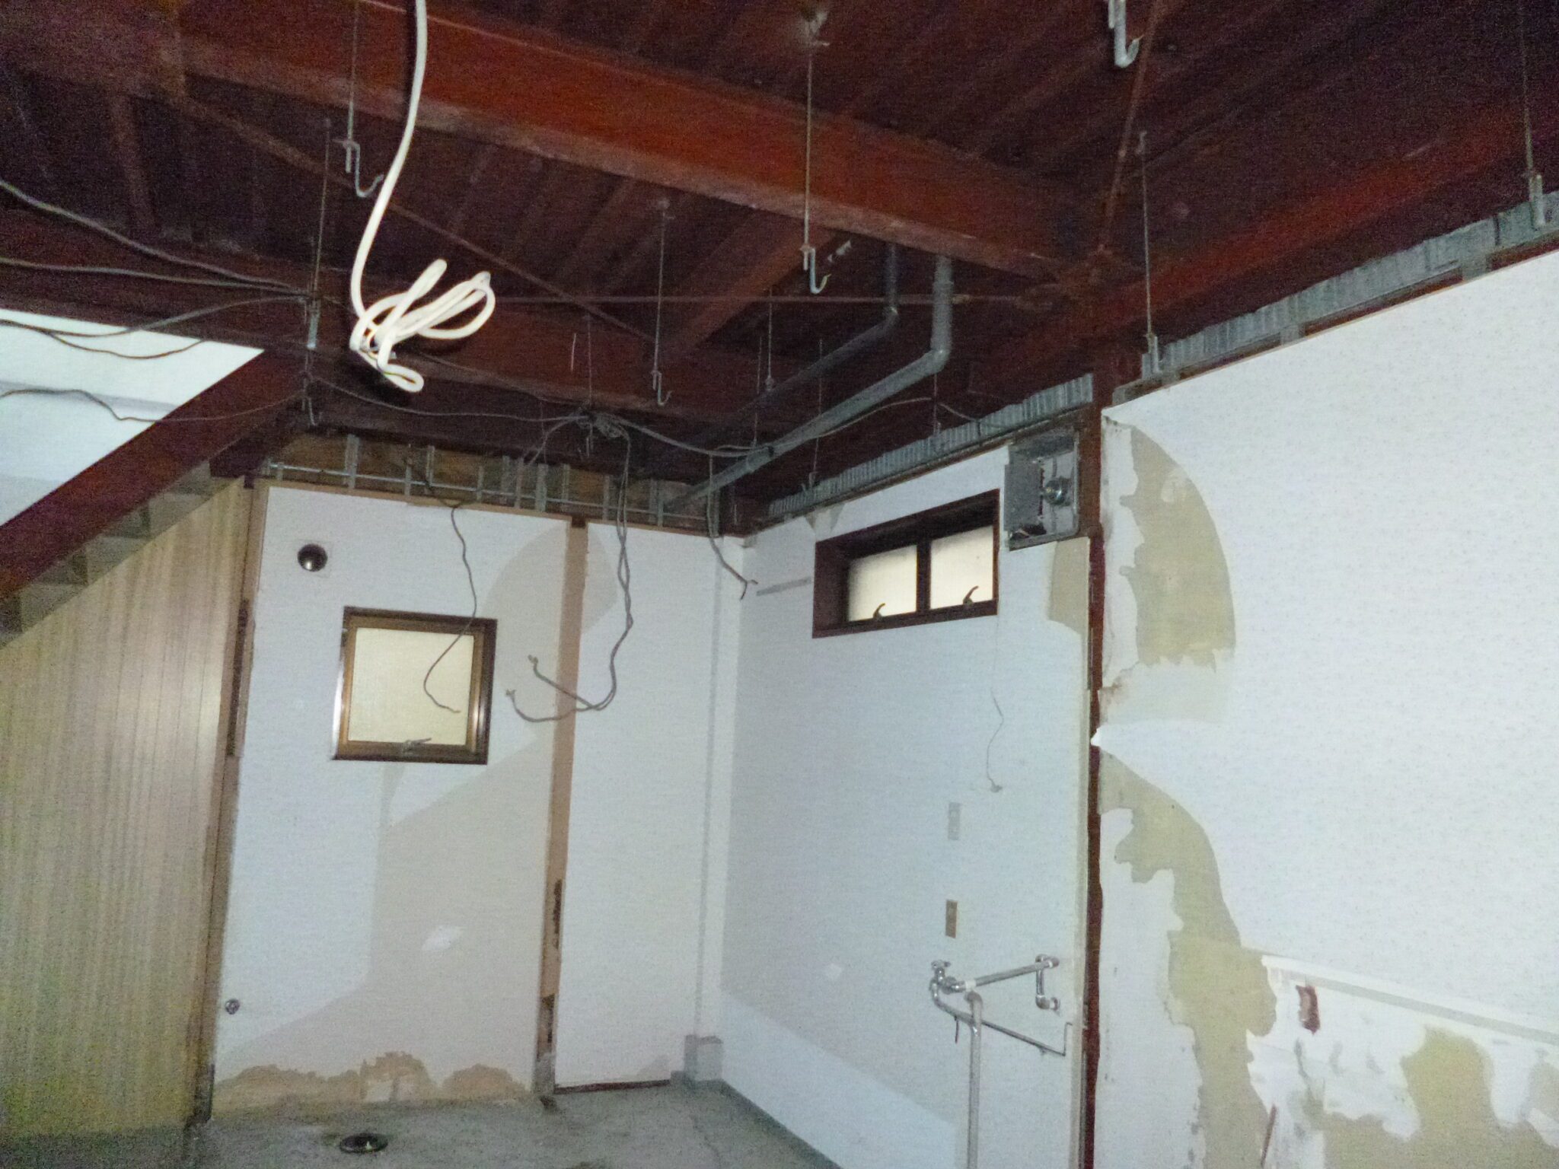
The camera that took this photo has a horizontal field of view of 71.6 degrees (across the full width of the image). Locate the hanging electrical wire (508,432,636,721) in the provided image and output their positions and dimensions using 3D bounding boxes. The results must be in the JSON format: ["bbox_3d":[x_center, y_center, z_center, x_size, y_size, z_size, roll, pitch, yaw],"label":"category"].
[{"bbox_3d":[-0.742,-0.033,3.850,0.390,1.000,0.220,2,-7,0],"label":"hanging electrical wire"}]

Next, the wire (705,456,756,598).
[{"bbox_3d":[-0.179,-0.208,3.920,0.160,0.500,0.100,2,-7,0],"label":"wire"}]

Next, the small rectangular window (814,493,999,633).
[{"bbox_3d":[0.442,-0.030,3.722,0.130,0.375,1.160,5,-8,-25],"label":"small rectangular window"}]

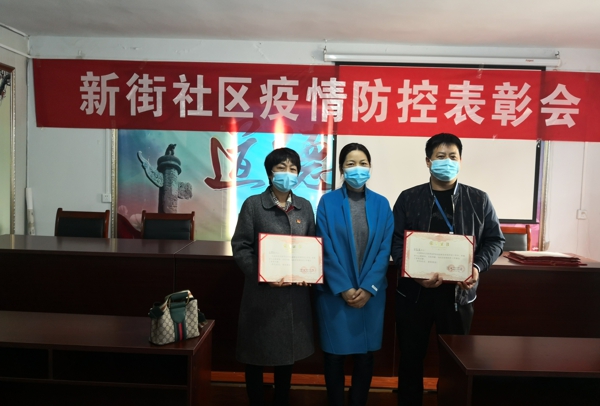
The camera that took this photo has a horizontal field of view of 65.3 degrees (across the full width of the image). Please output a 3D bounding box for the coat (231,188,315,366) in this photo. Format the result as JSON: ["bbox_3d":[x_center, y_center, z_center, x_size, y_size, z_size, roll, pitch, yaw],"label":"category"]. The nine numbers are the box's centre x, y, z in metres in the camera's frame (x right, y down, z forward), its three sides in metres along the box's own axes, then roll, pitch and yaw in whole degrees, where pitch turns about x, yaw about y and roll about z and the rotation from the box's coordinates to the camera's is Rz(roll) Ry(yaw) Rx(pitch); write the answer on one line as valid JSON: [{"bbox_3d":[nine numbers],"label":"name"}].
[{"bbox_3d":[-0.145,0.402,2.670,0.470,0.980,0.320,0,2,-12],"label":"coat"}]

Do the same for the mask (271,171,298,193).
[{"bbox_3d":[-0.085,-0.118,2.580,0.145,0.115,0.085,0,2,-12],"label":"mask"}]

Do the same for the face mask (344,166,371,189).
[{"bbox_3d":[0.323,-0.142,2.630,0.145,0.115,0.085,1,2,-2],"label":"face mask"}]

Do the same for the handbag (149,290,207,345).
[{"bbox_3d":[-0.516,0.457,1.961,0.220,0.195,0.110,-1,3,-42],"label":"handbag"}]

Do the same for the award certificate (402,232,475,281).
[{"bbox_3d":[0.736,0.286,2.480,0.380,0.260,0.030,4,-8,0],"label":"award certificate"}]

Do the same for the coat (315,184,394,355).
[{"bbox_3d":[0.314,0.375,2.700,0.445,0.950,0.290,1,2,-4],"label":"coat"}]

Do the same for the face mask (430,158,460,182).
[{"bbox_3d":[0.807,-0.181,2.600,0.155,0.120,0.085,1,2,5],"label":"face mask"}]

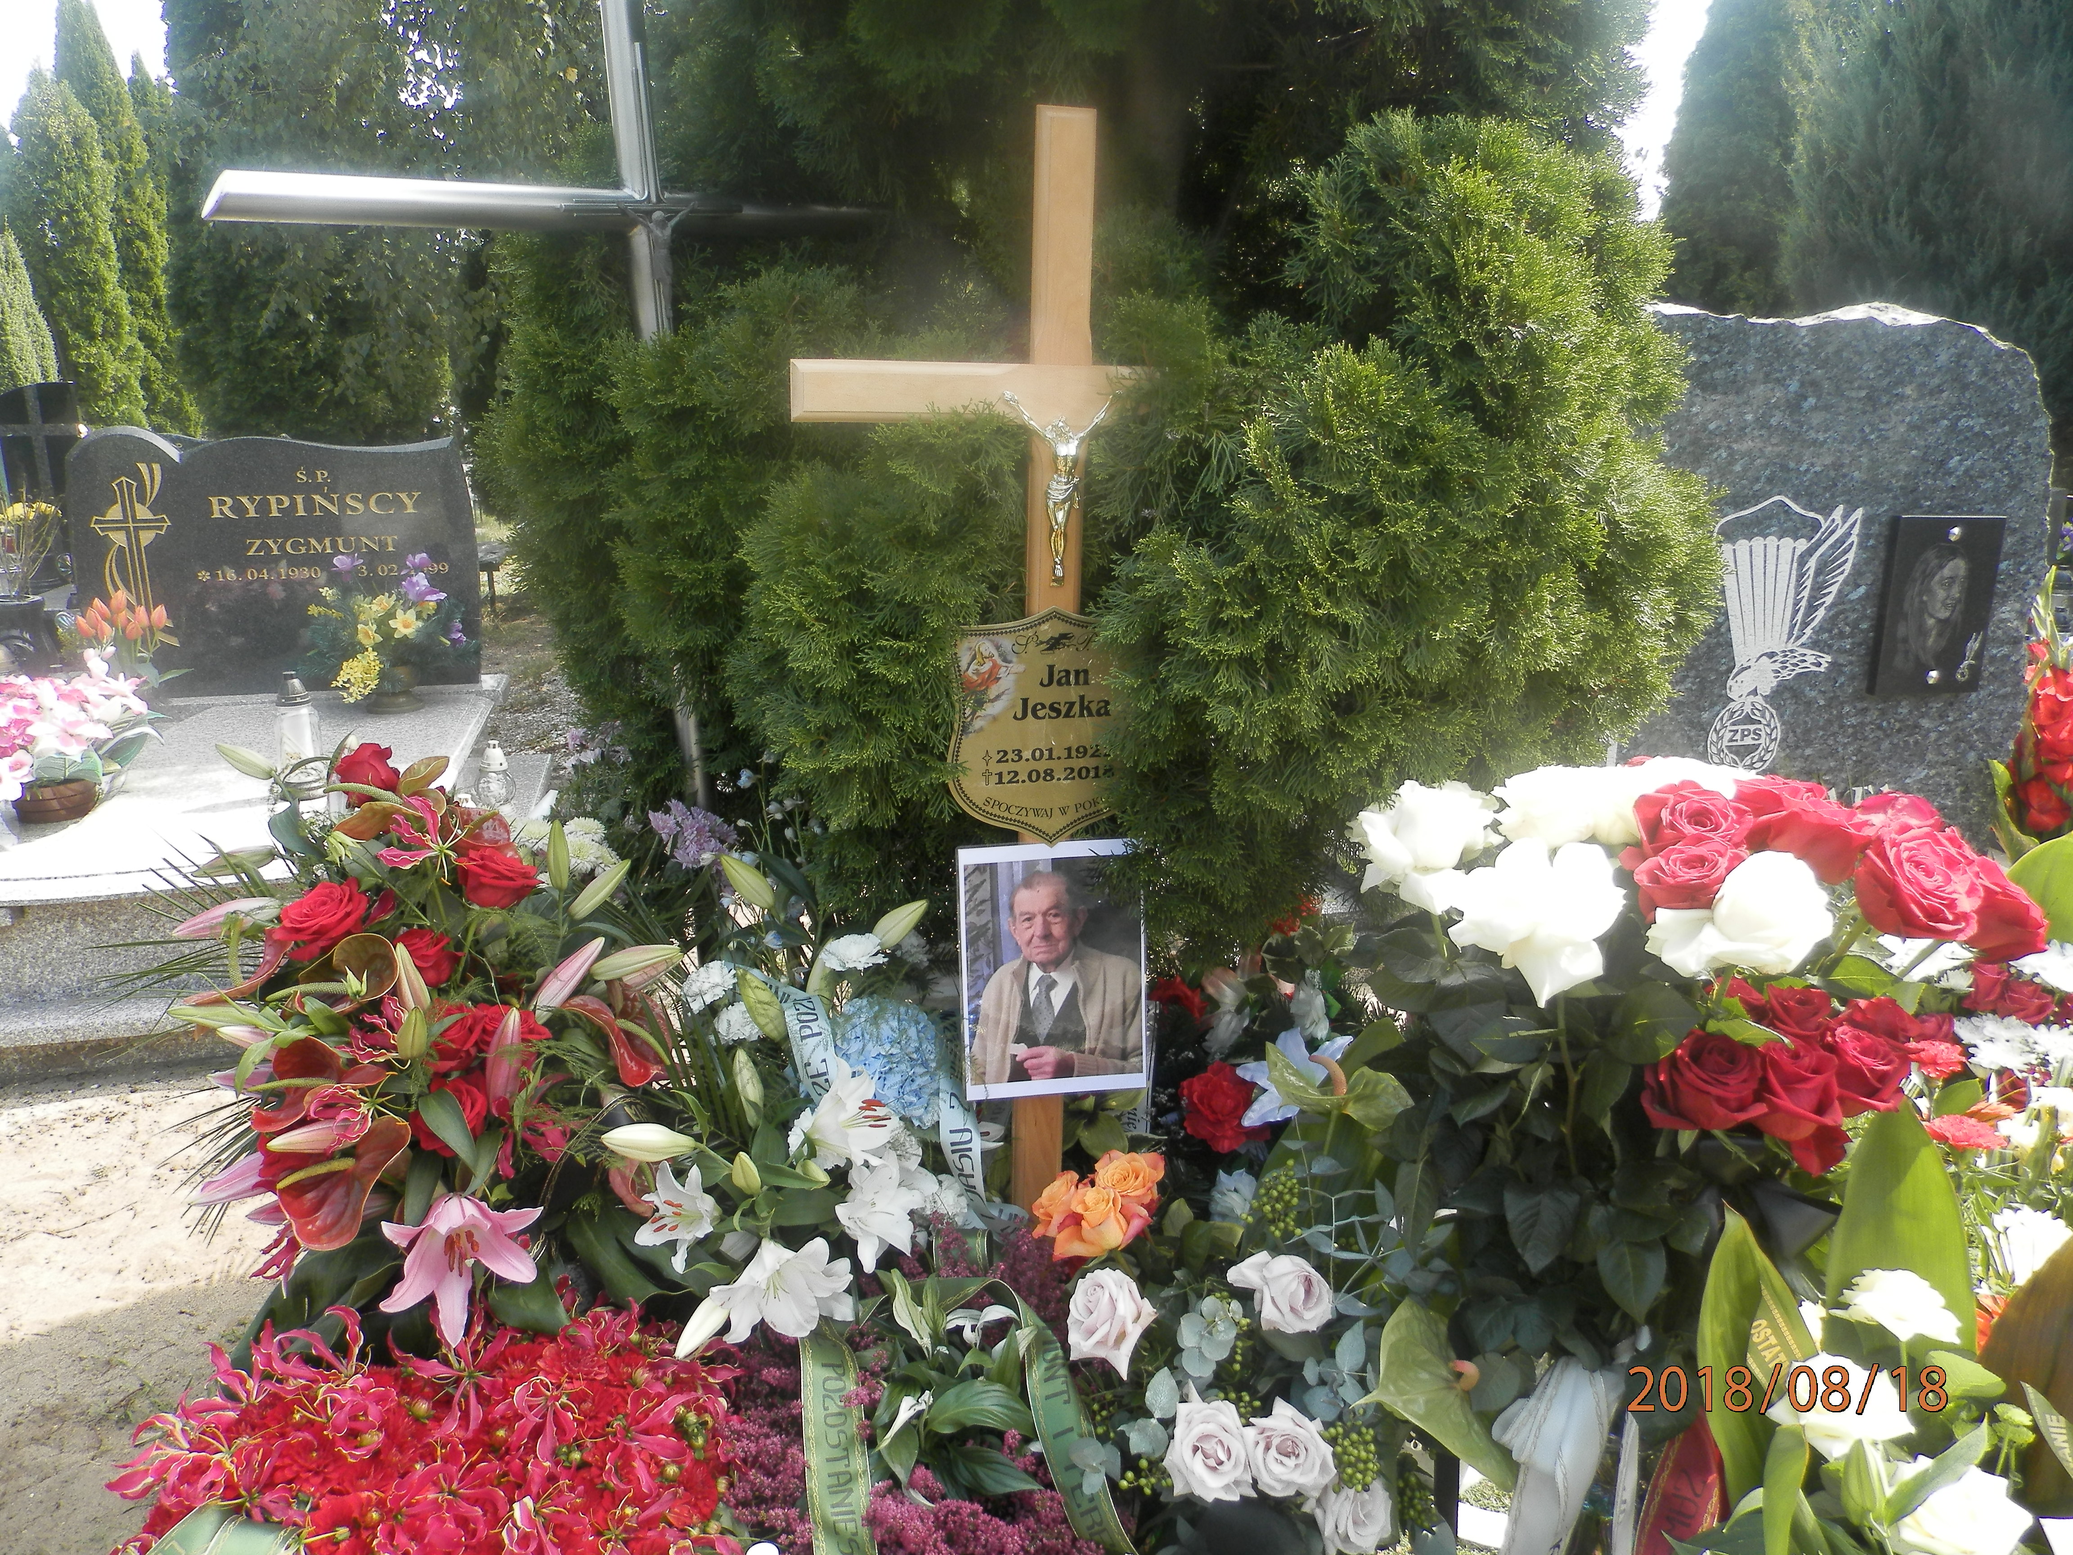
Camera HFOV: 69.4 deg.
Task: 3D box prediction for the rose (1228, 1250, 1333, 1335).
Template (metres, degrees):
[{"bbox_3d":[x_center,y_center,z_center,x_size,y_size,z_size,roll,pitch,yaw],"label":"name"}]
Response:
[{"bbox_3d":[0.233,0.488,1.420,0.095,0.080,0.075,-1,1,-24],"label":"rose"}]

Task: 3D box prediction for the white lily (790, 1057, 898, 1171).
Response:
[{"bbox_3d":[-0.194,0.335,1.500,0.080,0.110,0.110,15,24,32],"label":"white lily"}]

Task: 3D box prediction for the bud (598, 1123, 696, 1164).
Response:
[{"bbox_3d":[-0.355,0.335,1.370,0.090,0.032,0.032,3,18,-12],"label":"bud"}]

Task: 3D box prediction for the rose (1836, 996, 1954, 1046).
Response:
[{"bbox_3d":[0.740,0.213,1.290,0.090,0.065,0.080,-2,0,-6],"label":"rose"}]

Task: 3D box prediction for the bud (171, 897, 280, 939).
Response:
[{"bbox_3d":[-0.770,0.133,1.420,0.105,0.030,0.030,-16,0,-7],"label":"bud"}]

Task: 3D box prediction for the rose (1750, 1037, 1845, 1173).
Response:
[{"bbox_3d":[0.521,0.225,1.030,0.080,0.080,0.085,0,-28,0],"label":"rose"}]

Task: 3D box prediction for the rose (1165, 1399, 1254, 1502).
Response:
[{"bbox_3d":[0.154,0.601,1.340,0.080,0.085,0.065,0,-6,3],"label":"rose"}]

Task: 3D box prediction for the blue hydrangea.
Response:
[{"bbox_3d":[-0.153,0.296,1.560,0.135,0.135,0.120,0,-18,0],"label":"blue hydrangea"}]

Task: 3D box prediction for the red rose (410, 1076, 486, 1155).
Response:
[{"bbox_3d":[-0.510,0.292,1.300,0.075,0.075,0.065,0,-23,0],"label":"red rose"}]

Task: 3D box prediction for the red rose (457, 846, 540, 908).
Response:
[{"bbox_3d":[-0.511,0.095,1.420,0.075,0.060,0.070,-3,61,-12],"label":"red rose"}]

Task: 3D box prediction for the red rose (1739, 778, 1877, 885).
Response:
[{"bbox_3d":[0.562,0.040,1.090,0.095,0.075,0.090,0,47,0],"label":"red rose"}]

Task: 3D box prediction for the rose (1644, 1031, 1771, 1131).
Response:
[{"bbox_3d":[0.504,0.229,1.130,0.092,0.070,0.088,1,35,0],"label":"rose"}]

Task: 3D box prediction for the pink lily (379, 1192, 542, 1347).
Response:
[{"bbox_3d":[-0.542,0.463,1.410,0.150,0.138,0.100,0,14,0],"label":"pink lily"}]

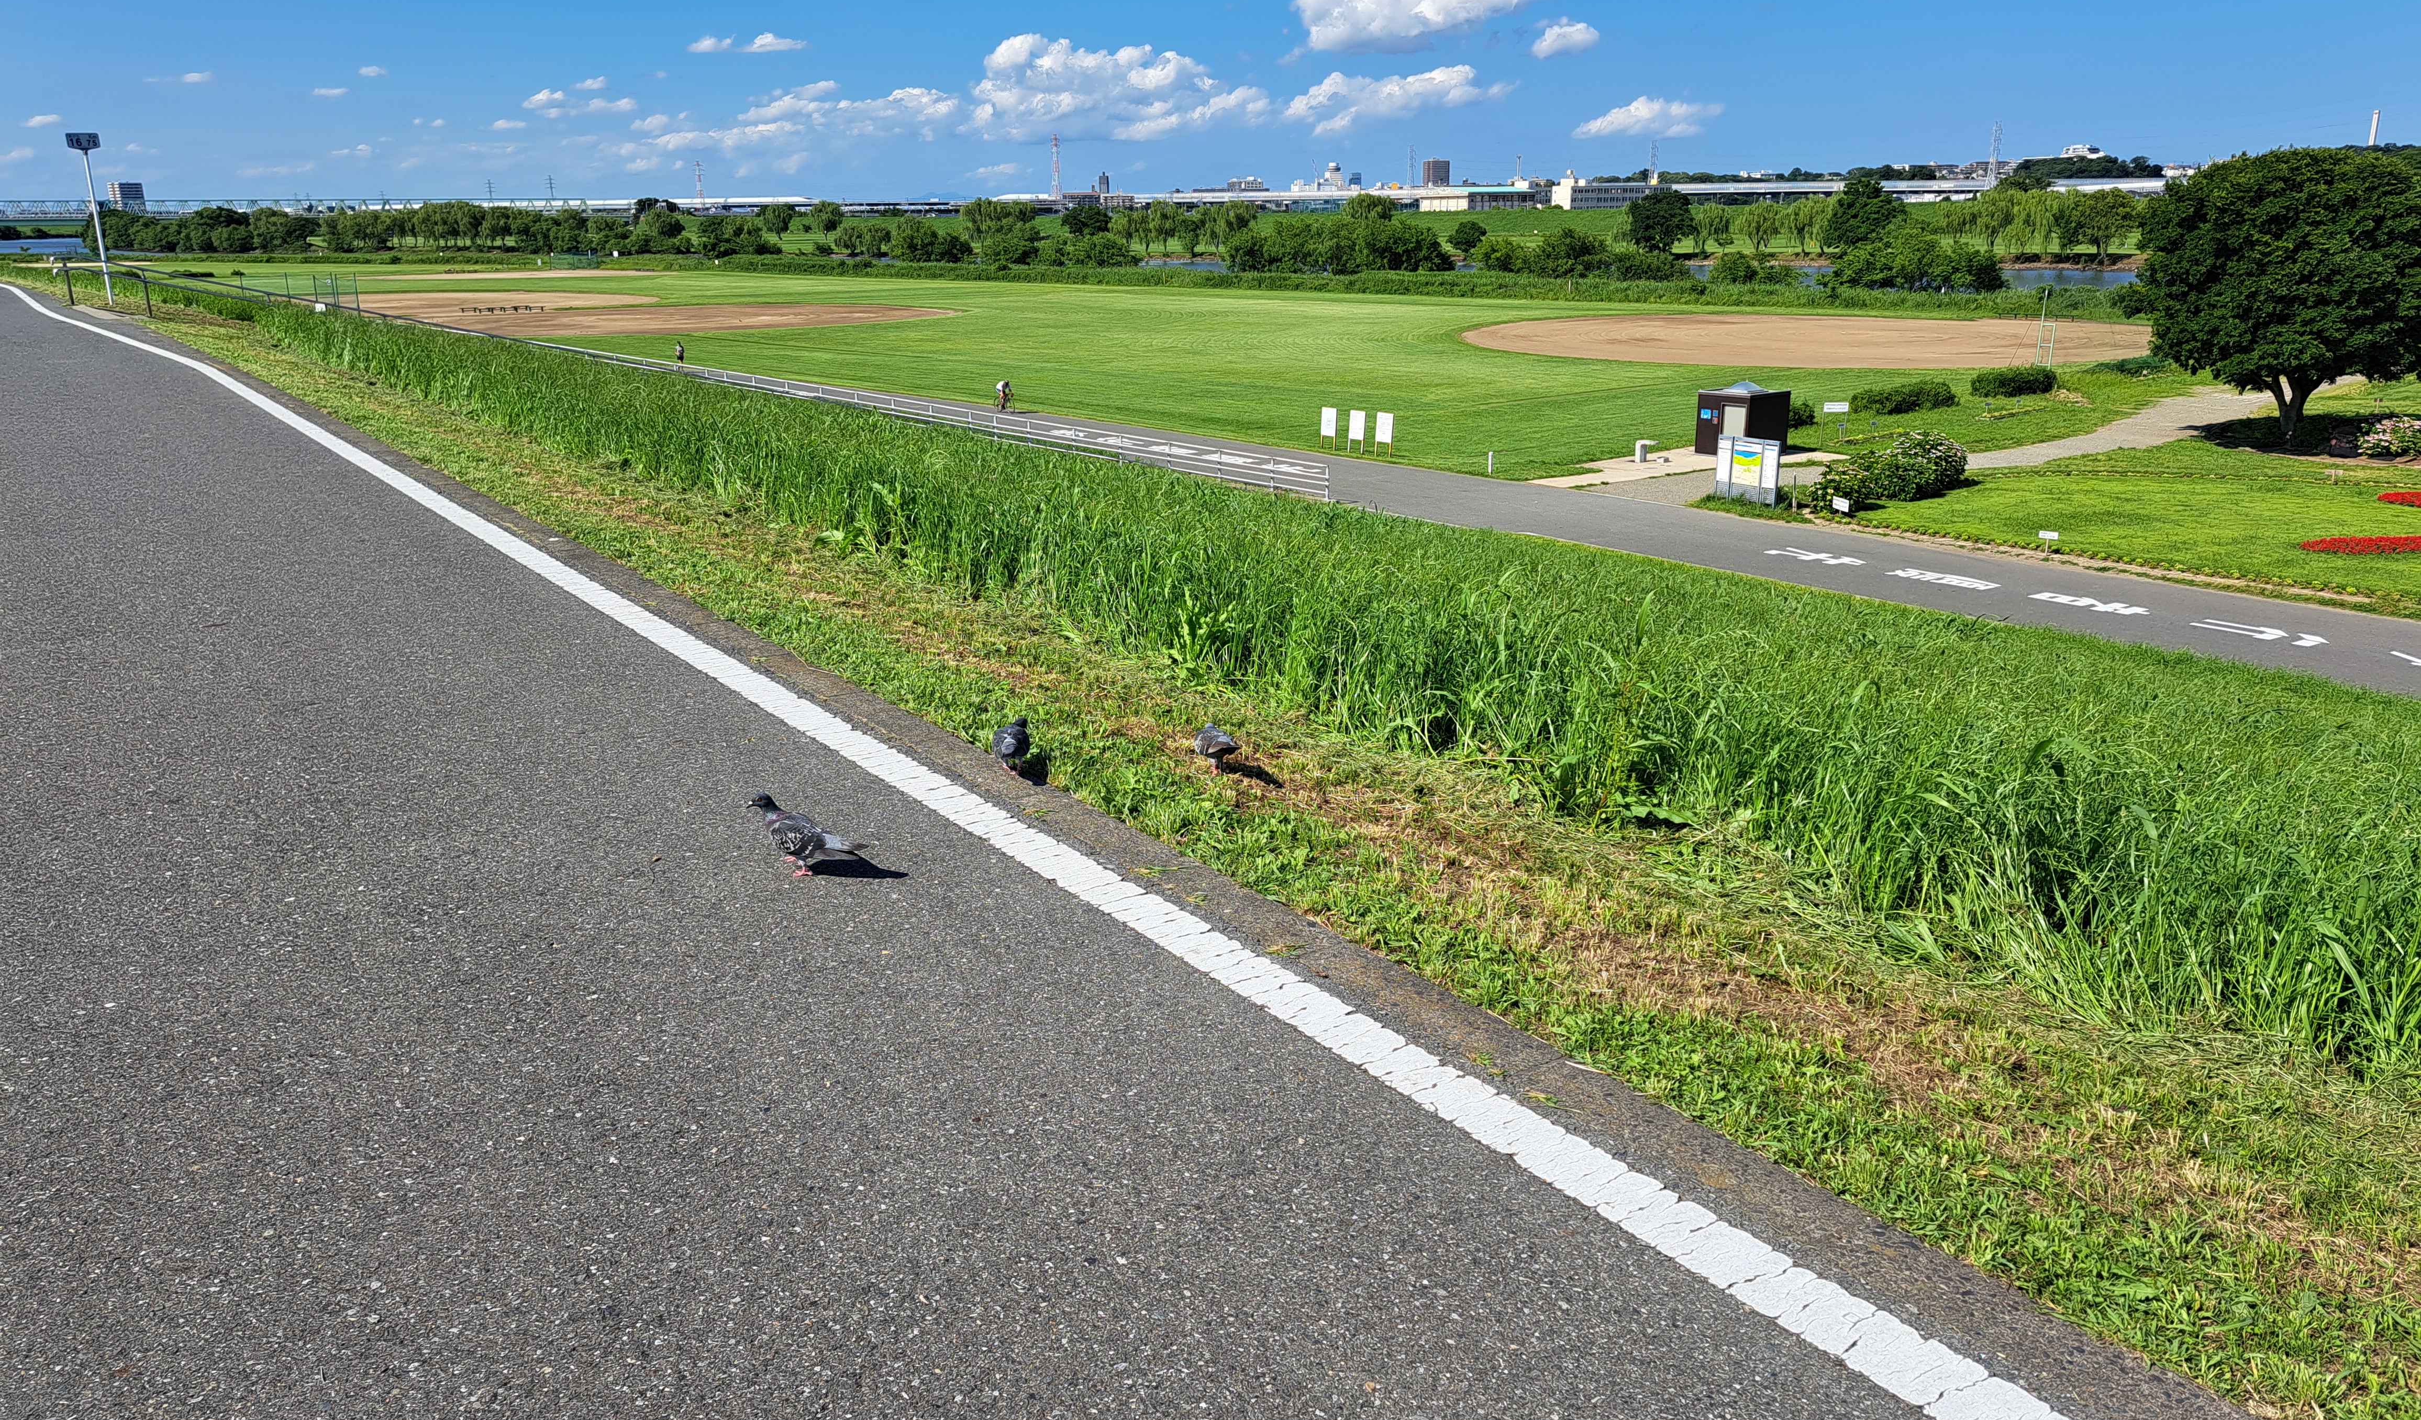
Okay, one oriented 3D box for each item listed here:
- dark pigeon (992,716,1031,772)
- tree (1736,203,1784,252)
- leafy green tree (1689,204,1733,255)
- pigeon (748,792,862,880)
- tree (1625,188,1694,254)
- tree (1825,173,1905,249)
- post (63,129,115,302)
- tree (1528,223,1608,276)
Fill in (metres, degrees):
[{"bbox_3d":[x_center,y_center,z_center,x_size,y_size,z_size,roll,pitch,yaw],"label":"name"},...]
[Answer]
[{"bbox_3d":[-0.590,0.102,5.087,0.125,0.185,0.280,1,17,4],"label":"dark pigeon"},{"bbox_3d":[123.931,-108.064,377.144,10.760,10.740,10.760,5,17,17],"label":"tree"},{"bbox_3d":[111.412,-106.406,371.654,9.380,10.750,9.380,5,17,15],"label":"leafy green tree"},{"bbox_3d":[-1.029,0.311,4.304,0.310,0.230,0.120,1,16,3],"label":"pigeon"},{"bbox_3d":[101.124,-109.364,375.973,14.870,14.030,14.870,4,17,14],"label":"tree"},{"bbox_3d":[146.493,-110.322,373.403,17.660,17.070,17.660,6,18,20],"label":"tree"},{"bbox_3d":[-22.018,-9.673,33.163,0.700,3.260,0.120,-10,19,-31],"label":"post"},{"bbox_3d":[50.588,-64.317,236.439,11.170,8.230,11.170,3,17,11],"label":"tree"}]

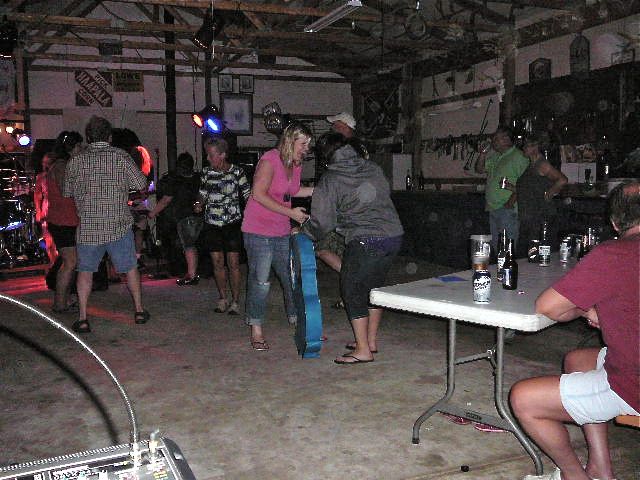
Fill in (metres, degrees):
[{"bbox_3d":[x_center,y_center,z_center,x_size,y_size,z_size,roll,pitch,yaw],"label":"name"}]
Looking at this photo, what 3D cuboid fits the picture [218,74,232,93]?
[{"bbox_3d":[-1.462,-2.434,10.050,0.226,0.280,0.025,-2,5,-20],"label":"picture"}]

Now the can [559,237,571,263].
[{"bbox_3d":[1.409,0.065,3.717,0.066,0.122,0.066,0,5,0],"label":"can"}]

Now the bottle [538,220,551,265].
[{"bbox_3d":[1.237,0.023,3.546,0.062,0.235,0.062,0,5,0],"label":"bottle"}]

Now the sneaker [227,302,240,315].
[{"bbox_3d":[-0.785,0.612,5.904,0.105,0.100,0.270,1,6,11],"label":"sneaker"}]

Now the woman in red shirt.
[{"bbox_3d":[-2.336,-0.174,5.962,0.380,1.620,0.440,-4,7,-37],"label":"woman in red shirt"}]

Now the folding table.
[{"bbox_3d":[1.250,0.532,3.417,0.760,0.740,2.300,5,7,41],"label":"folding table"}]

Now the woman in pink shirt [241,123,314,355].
[{"bbox_3d":[-0.326,-0.049,4.846,0.440,1.610,0.470,4,7,35],"label":"woman in pink shirt"}]

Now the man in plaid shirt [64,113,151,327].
[{"bbox_3d":[-1.815,-0.140,5.500,0.700,1.760,0.520,-2,5,-16],"label":"man in plaid shirt"}]

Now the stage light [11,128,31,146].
[{"bbox_3d":[-4.077,-1.395,8.809,0.210,0.210,0.280,-3,18,-28],"label":"stage light"}]

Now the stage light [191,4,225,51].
[{"bbox_3d":[-1.149,-2.190,6.670,0.230,0.400,0.230,34,2,-8],"label":"stage light"}]

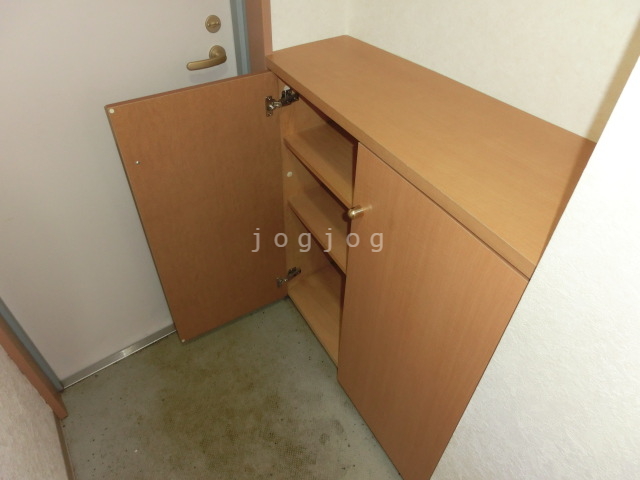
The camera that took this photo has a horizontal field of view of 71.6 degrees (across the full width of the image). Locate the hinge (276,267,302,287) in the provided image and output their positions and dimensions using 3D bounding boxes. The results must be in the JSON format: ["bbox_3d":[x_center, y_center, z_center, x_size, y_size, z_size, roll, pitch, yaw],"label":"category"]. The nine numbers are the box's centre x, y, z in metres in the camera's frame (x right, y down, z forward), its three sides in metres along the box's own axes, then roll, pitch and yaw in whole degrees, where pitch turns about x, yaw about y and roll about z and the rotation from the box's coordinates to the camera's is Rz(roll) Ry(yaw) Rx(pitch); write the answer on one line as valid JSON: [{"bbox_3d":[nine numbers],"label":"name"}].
[{"bbox_3d":[-0.122,0.151,1.783,0.108,0.062,0.028,-23,48,-25],"label":"hinge"}]

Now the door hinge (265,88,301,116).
[{"bbox_3d":[-0.109,-0.397,1.289,0.108,0.062,0.028,-23,48,-25],"label":"door hinge"}]

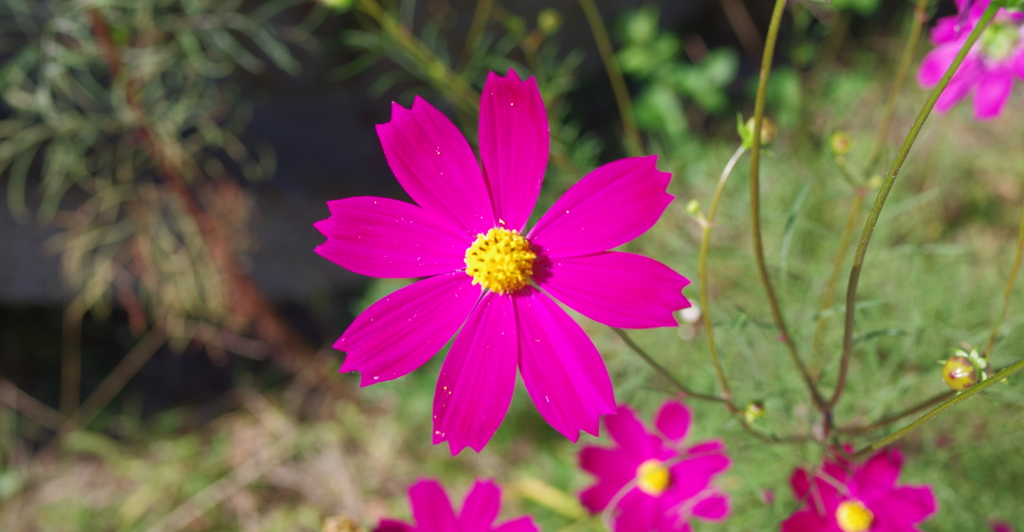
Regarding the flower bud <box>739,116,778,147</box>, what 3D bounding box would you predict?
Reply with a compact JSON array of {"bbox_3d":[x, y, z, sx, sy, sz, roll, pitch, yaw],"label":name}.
[{"bbox_3d":[0.066,-0.036,0.352,0.009,0.009,0.009,43,27,0],"label":"flower bud"}]

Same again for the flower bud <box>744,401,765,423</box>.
[{"bbox_3d":[0.070,0.042,0.375,0.006,0.006,0.006,13,27,0],"label":"flower bud"}]

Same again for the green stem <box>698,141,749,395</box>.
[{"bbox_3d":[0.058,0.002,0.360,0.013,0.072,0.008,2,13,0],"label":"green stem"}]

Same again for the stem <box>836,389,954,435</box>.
[{"bbox_3d":[0.111,0.042,0.380,0.004,0.043,0.004,3,69,-40],"label":"stem"}]

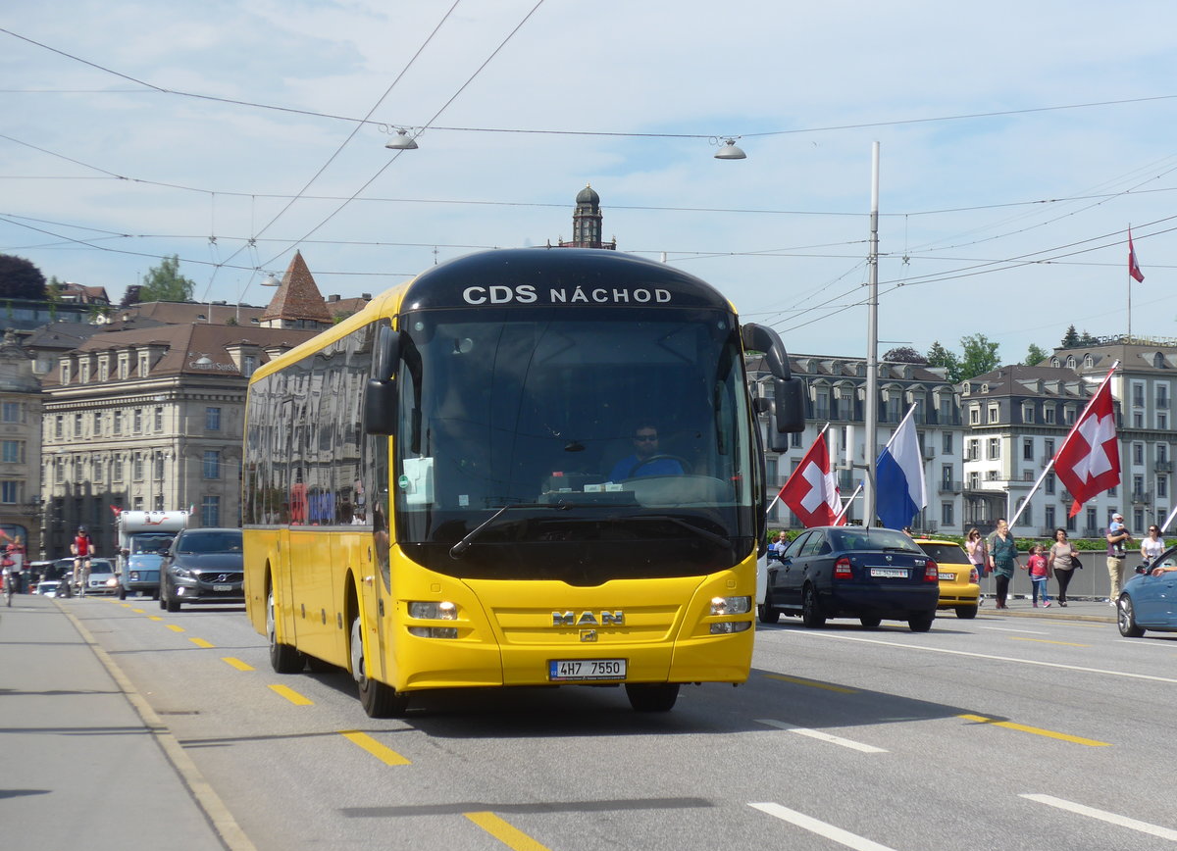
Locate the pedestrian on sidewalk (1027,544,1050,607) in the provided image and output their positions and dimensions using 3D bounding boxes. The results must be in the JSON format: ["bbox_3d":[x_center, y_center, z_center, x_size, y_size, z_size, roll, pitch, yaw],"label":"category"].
[{"bbox_3d":[9.155,3.064,67.000,0.460,1.280,0.380,1,-2,-12],"label":"pedestrian on sidewalk"}]

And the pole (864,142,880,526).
[{"bbox_3d":[6.904,-1.297,80.000,0.310,11.100,0.310,1,-2,-10],"label":"pole"}]

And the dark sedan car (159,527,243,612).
[{"bbox_3d":[-6.540,2.515,57.500,1.800,1.440,4.370,1,-2,-10],"label":"dark sedan car"}]

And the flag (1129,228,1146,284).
[{"bbox_3d":[65.724,-20.381,395.000,2.100,6.500,1.600,0,-2,10],"label":"flag"}]

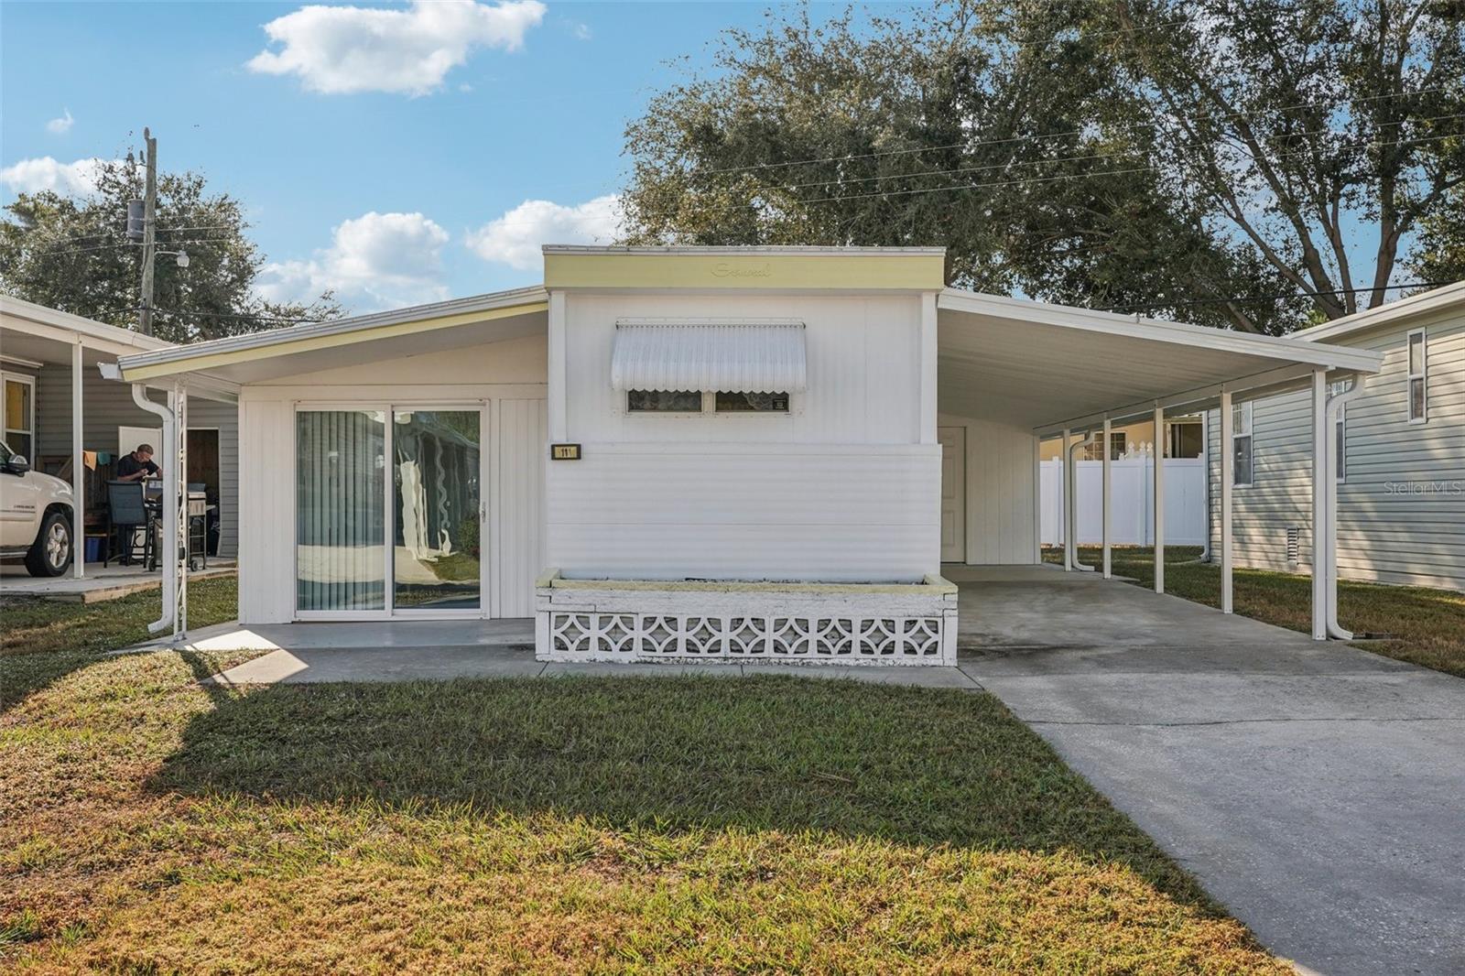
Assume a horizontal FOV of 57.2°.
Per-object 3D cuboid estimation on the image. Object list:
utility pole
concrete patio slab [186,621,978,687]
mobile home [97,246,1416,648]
[{"bbox_3d":[-13.100,-3.350,30.000,0.290,9.300,0.290,2,0,2],"label":"utility pole"},{"bbox_3d":[-1.220,1.290,10.500,5.650,0.110,4.300,0,0,2],"label":"concrete patio slab"},{"bbox_3d":[0.320,-0.300,16.900,9.750,3.120,14.000,0,0,2],"label":"mobile home"}]

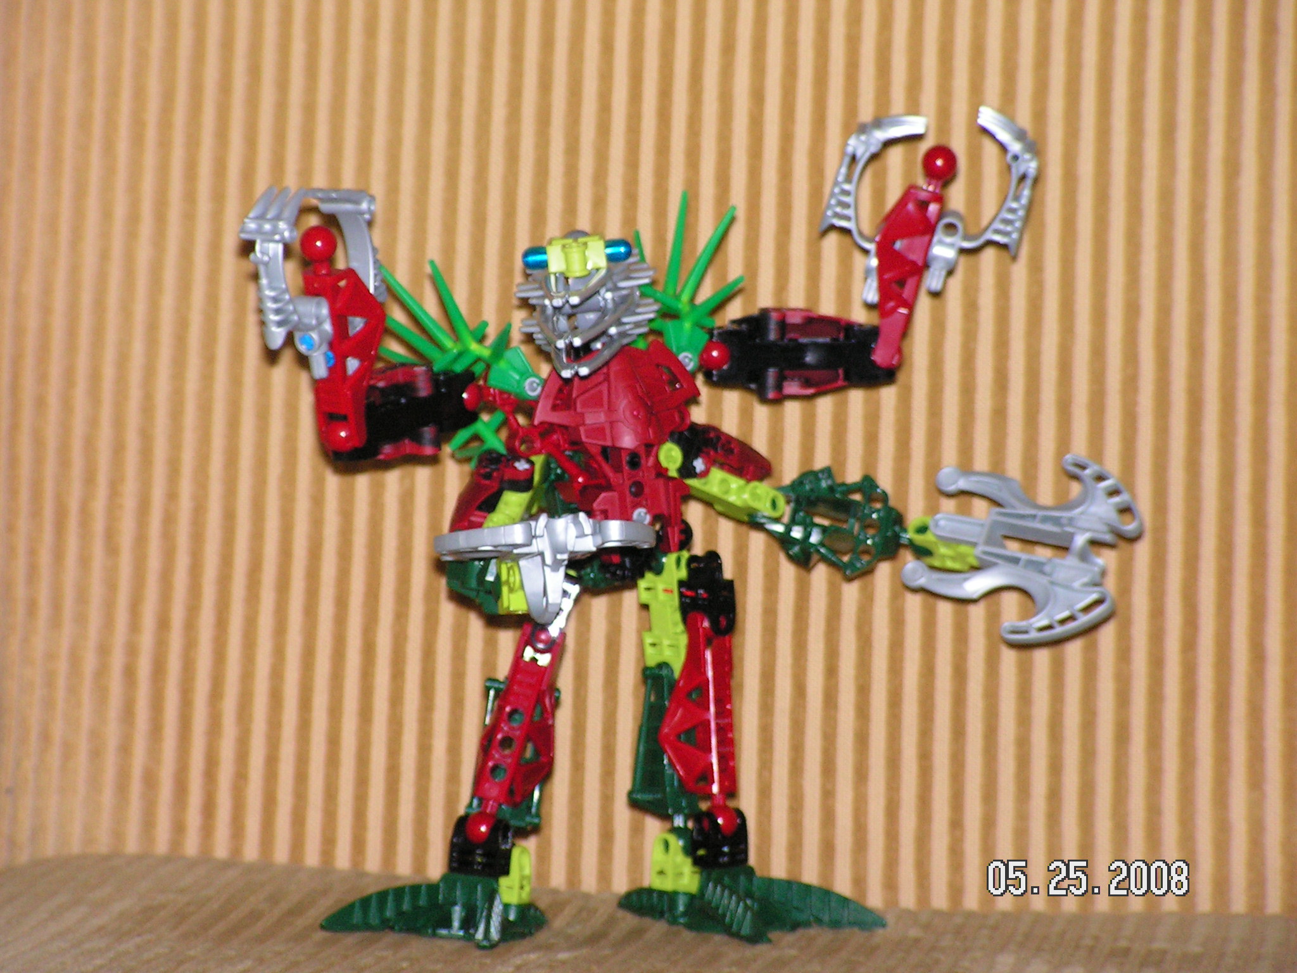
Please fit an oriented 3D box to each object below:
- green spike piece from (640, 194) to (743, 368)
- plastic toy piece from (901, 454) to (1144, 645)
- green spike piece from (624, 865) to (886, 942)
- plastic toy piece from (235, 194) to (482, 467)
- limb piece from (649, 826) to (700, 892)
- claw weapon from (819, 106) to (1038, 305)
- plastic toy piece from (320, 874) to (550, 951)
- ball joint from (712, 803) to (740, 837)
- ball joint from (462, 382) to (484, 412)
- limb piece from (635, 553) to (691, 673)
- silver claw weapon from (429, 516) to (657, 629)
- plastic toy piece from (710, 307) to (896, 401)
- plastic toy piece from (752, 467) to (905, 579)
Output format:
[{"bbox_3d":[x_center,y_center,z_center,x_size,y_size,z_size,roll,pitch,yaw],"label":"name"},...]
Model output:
[{"bbox_3d":[0.013,-0.060,1.930,0.032,0.052,0.030,0,6,-9],"label":"green spike piece"},{"bbox_3d":[0.109,0.020,1.892,0.066,0.062,0.024,9,-27,20],"label":"plastic toy piece"},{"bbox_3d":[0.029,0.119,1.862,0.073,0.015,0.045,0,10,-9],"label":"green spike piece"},{"bbox_3d":[-0.082,-0.046,1.852,0.067,0.071,0.056,2,9,0],"label":"plastic toy piece"},{"bbox_3d":[0.008,0.111,1.945,0.011,0.019,0.015,-2,11,-22],"label":"limb piece"},{"bbox_3d":[0.081,-0.082,1.912,0.058,0.062,0.018,11,9,0],"label":"claw weapon"},{"bbox_3d":[-0.060,0.124,1.940,0.063,0.018,0.052,-7,13,-40],"label":"plastic toy piece"},{"bbox_3d":[0.022,0.099,1.941,0.010,0.010,0.010,2,10,0],"label":"ball joint"},{"bbox_3d":[-0.052,-0.026,1.872,0.010,0.010,0.010,2,9,0],"label":"ball joint"},{"bbox_3d":[0.004,0.037,1.862,0.016,0.037,0.017,2,9,0],"label":"limb piece"},{"bbox_3d":[-0.030,0.023,1.845,0.062,0.028,0.066,3,-5,-11],"label":"silver claw weapon"},{"bbox_3d":[0.044,-0.038,1.900,0.056,0.025,0.021,2,9,0],"label":"plastic toy piece"},{"bbox_3d":[0.052,0.011,1.907,0.046,0.032,0.022,9,-3,20],"label":"plastic toy piece"}]

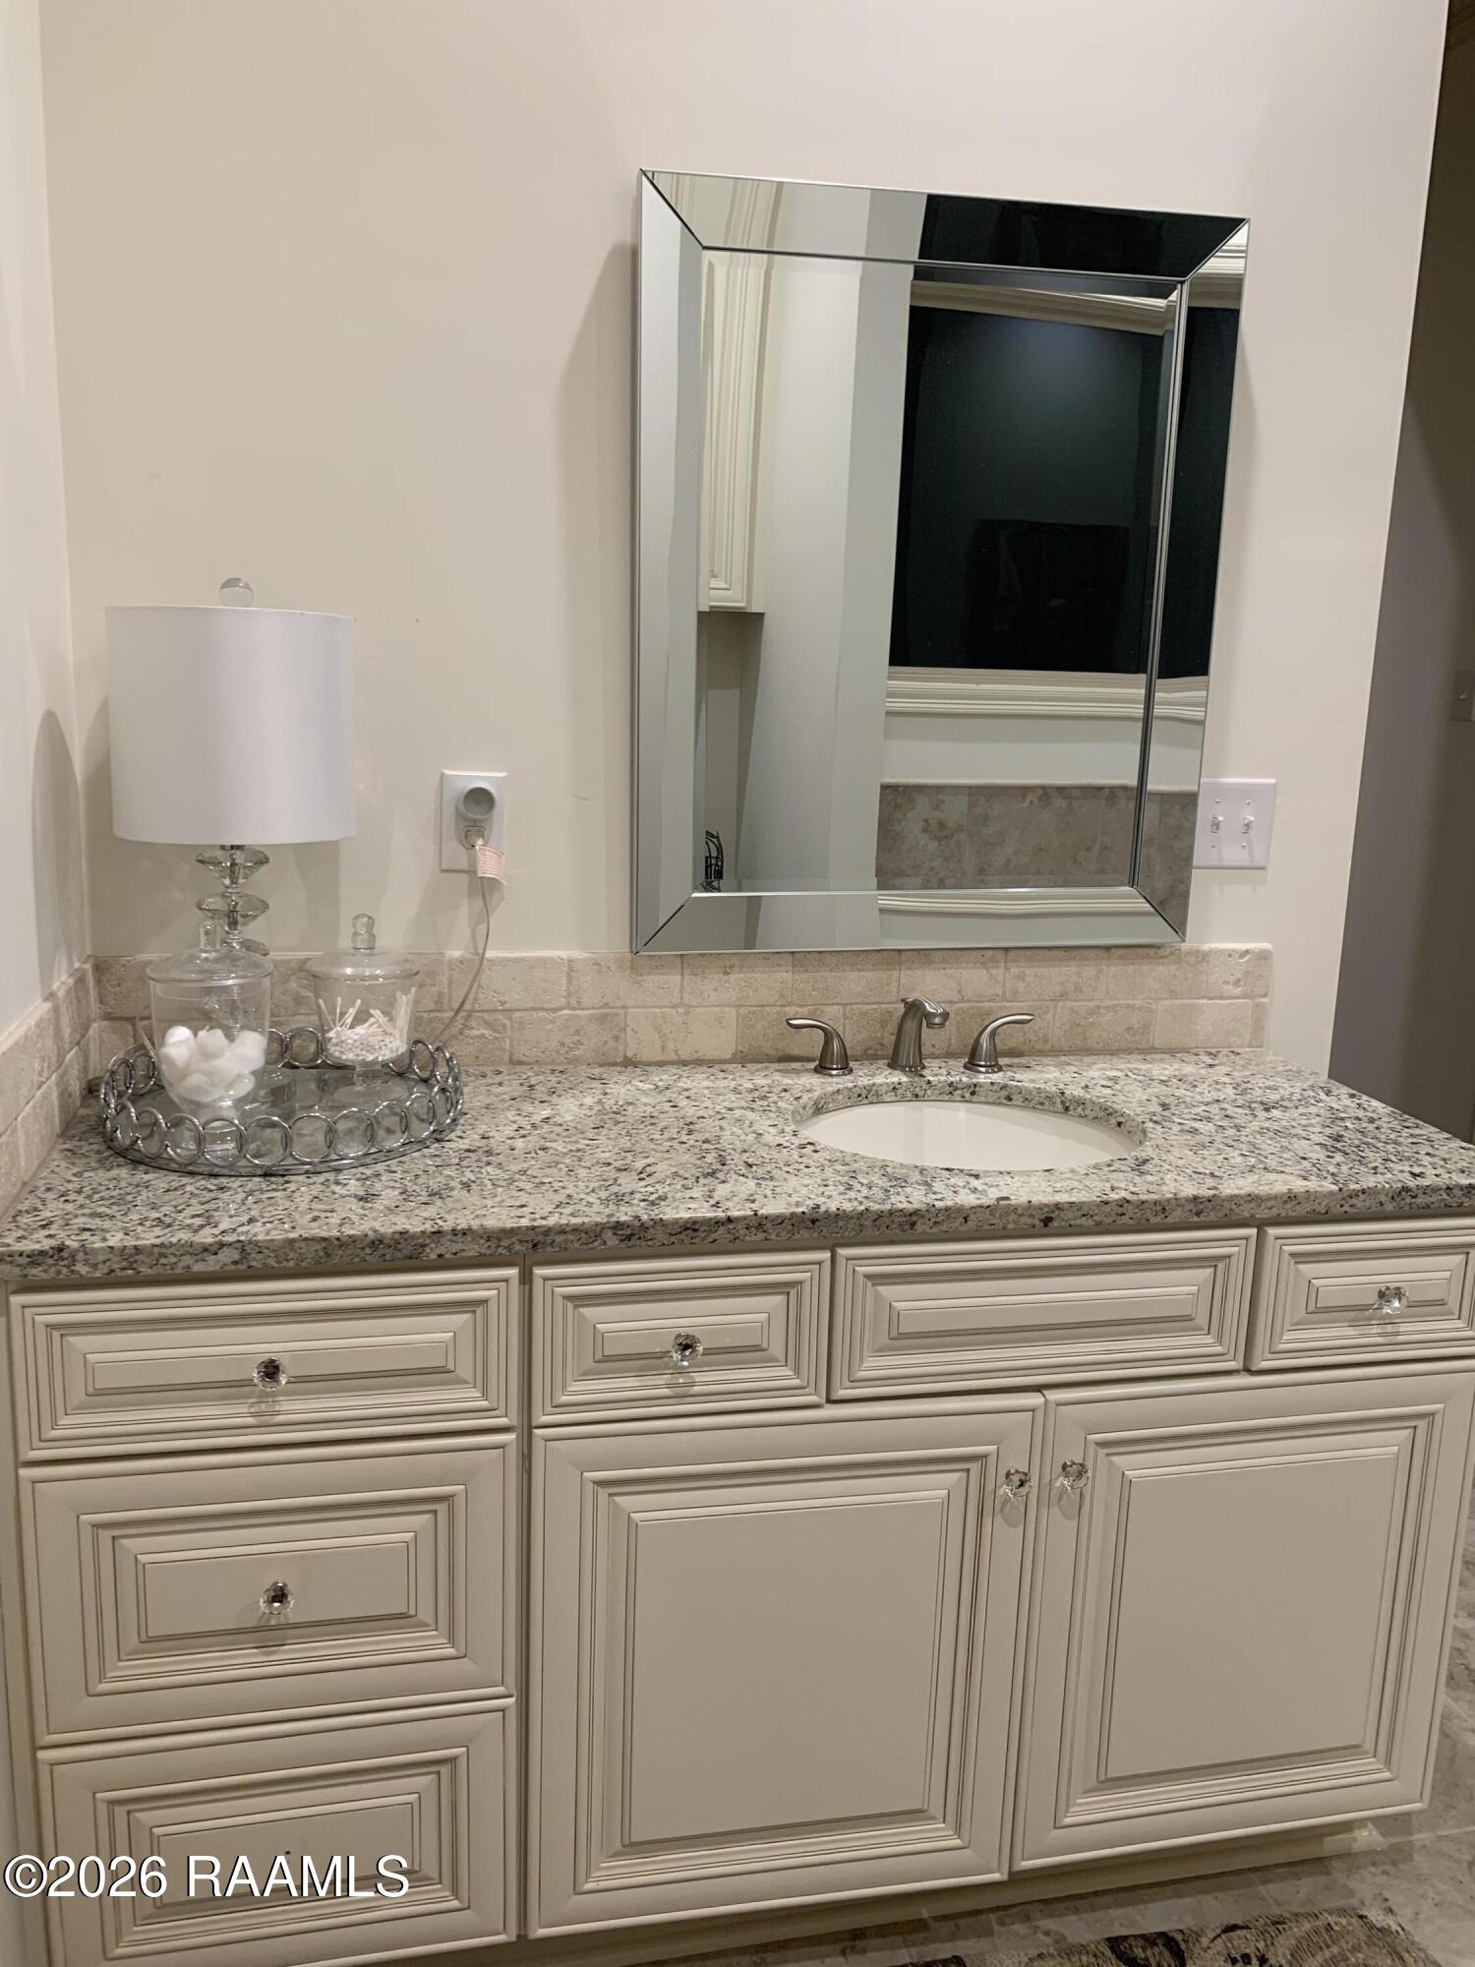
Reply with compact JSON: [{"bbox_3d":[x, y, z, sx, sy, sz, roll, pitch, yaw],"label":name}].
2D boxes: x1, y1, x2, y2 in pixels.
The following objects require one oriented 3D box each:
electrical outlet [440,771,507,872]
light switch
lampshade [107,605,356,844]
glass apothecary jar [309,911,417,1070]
[{"bbox_3d":[-0.331,-0.202,1.857,0.079,0.125,0.011,-1,11,-11],"label":"electrical outlet"},{"bbox_3d":[0.683,-0.220,2.042,0.124,0.124,0.015,-1,11,-11],"label":"light switch"},{"bbox_3d":[-0.541,-0.279,1.595,0.249,0.233,0.249,-1,11,-11],"label":"lampshade"},{"bbox_3d":[-0.434,0.025,1.728,0.126,0.210,0.126,-1,11,-11],"label":"glass apothecary jar"}]

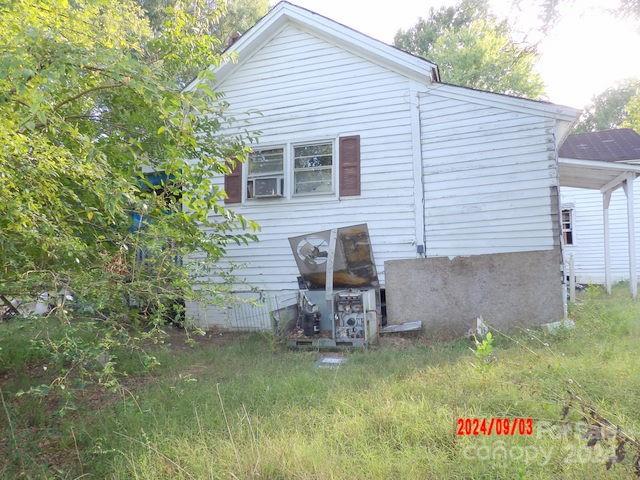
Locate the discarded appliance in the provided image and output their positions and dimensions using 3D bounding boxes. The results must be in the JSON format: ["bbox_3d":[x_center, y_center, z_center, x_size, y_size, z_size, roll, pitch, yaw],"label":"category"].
[{"bbox_3d":[0.209,0.643,6.273,1.100,1.600,0.850,-2,-8,19],"label":"discarded appliance"}]

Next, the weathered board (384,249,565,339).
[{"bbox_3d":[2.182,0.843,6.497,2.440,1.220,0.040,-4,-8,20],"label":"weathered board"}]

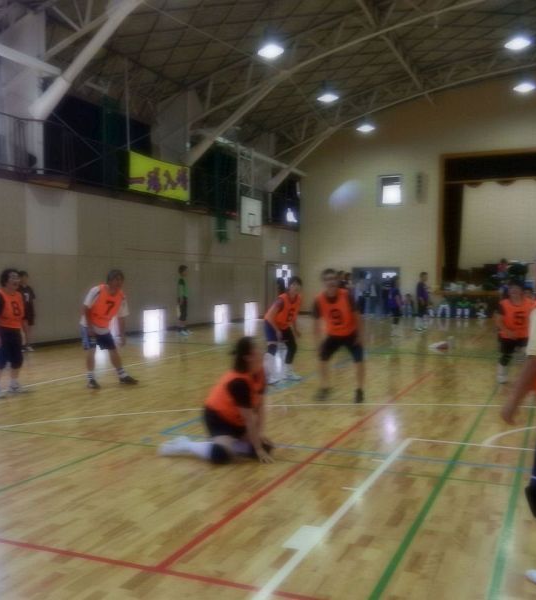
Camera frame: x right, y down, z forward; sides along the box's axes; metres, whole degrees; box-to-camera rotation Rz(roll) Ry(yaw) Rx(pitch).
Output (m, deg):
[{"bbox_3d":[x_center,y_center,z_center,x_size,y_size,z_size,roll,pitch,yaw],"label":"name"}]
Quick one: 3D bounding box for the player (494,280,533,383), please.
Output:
[{"bbox_3d":[3.611,0.453,8.404,0.620,1.443,0.550,1,2,18],"label":"player"}]

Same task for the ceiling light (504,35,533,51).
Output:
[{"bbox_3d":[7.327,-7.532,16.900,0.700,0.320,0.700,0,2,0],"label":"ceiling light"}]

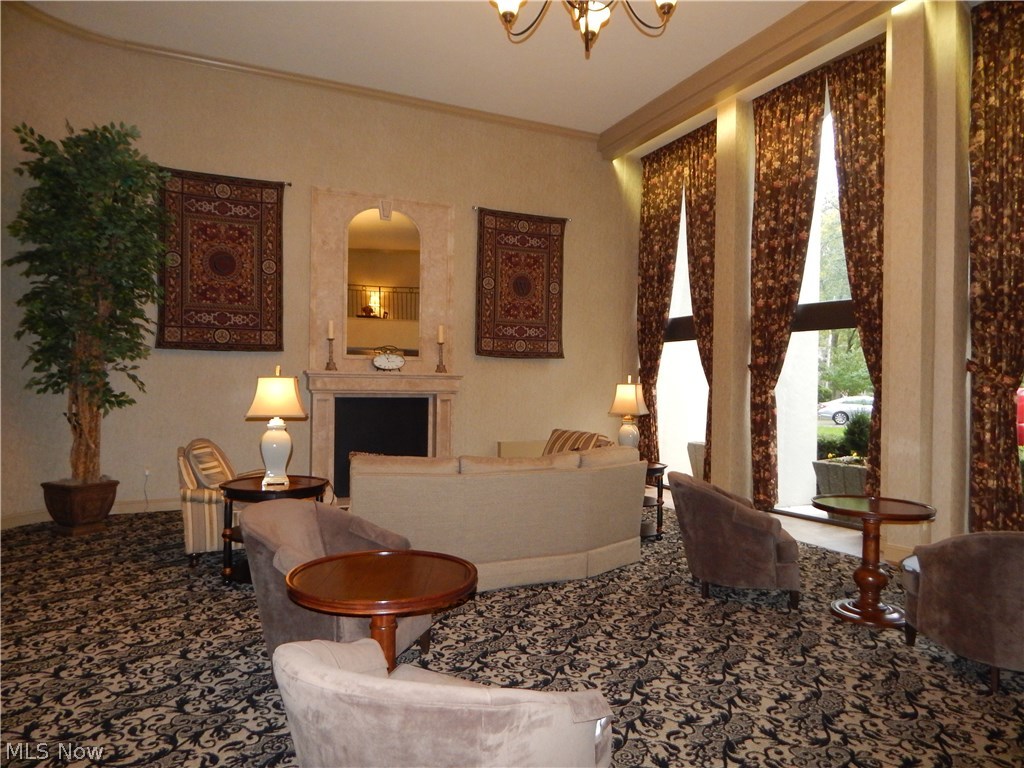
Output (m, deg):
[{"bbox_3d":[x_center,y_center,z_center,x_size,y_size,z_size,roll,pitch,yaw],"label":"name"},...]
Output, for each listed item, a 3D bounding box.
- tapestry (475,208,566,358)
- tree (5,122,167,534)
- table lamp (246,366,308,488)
[{"bbox_3d":[0.131,-1.349,8.861,1.341,1.960,0.030,1,0,-26],"label":"tapestry"},{"bbox_3d":[-3.829,-0.517,5.969,1.300,3.680,1.250,1,0,-25],"label":"tree"},{"bbox_3d":[-1.628,0.286,4.550,0.420,0.830,0.380,1,0,-16],"label":"table lamp"}]

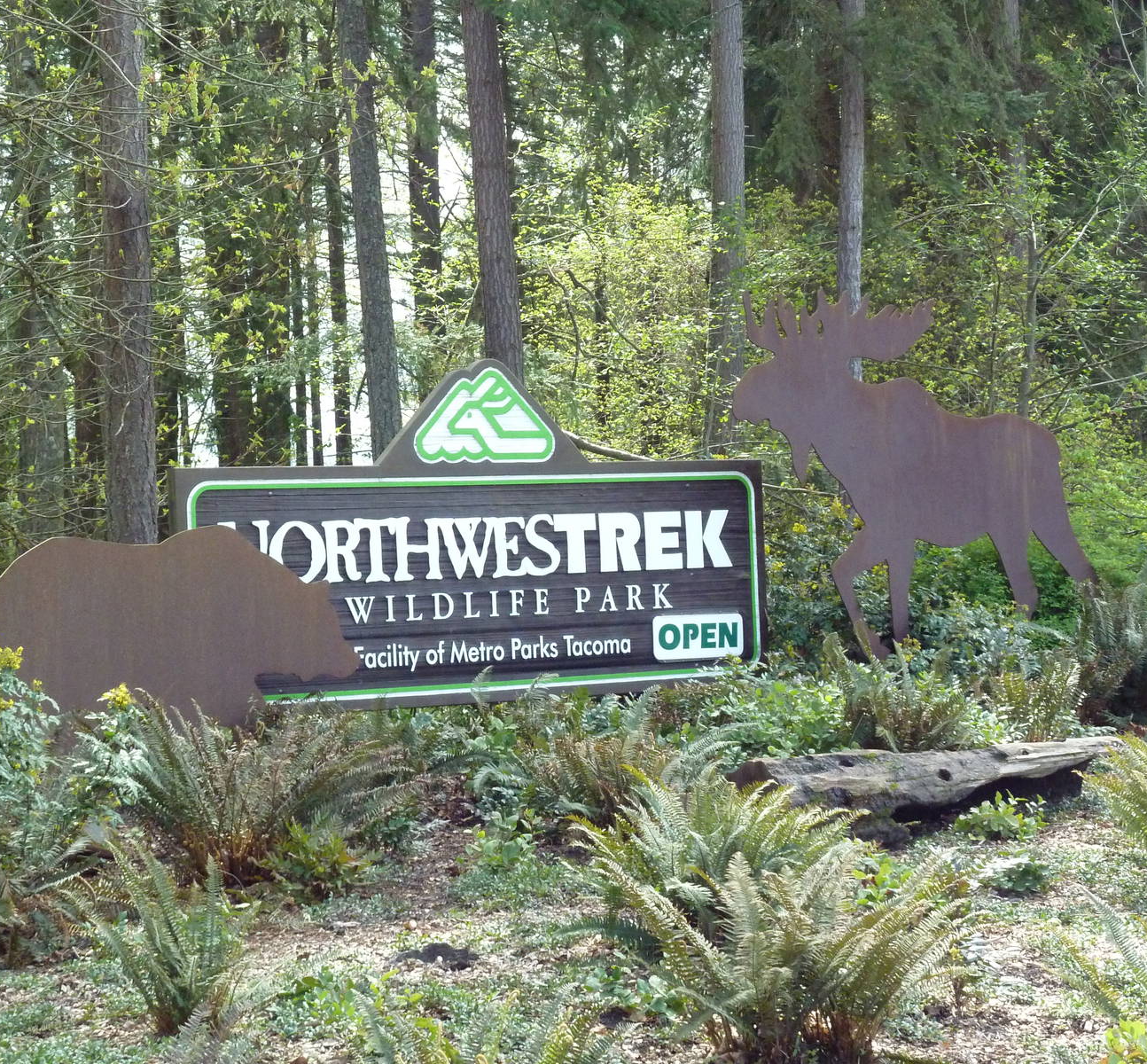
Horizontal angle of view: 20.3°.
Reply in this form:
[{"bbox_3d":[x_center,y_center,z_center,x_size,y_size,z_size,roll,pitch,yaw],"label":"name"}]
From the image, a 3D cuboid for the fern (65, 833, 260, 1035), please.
[{"bbox_3d":[-1.559,1.524,12.200,0.750,0.720,0.700,-2,0,0],"label":"fern"}]

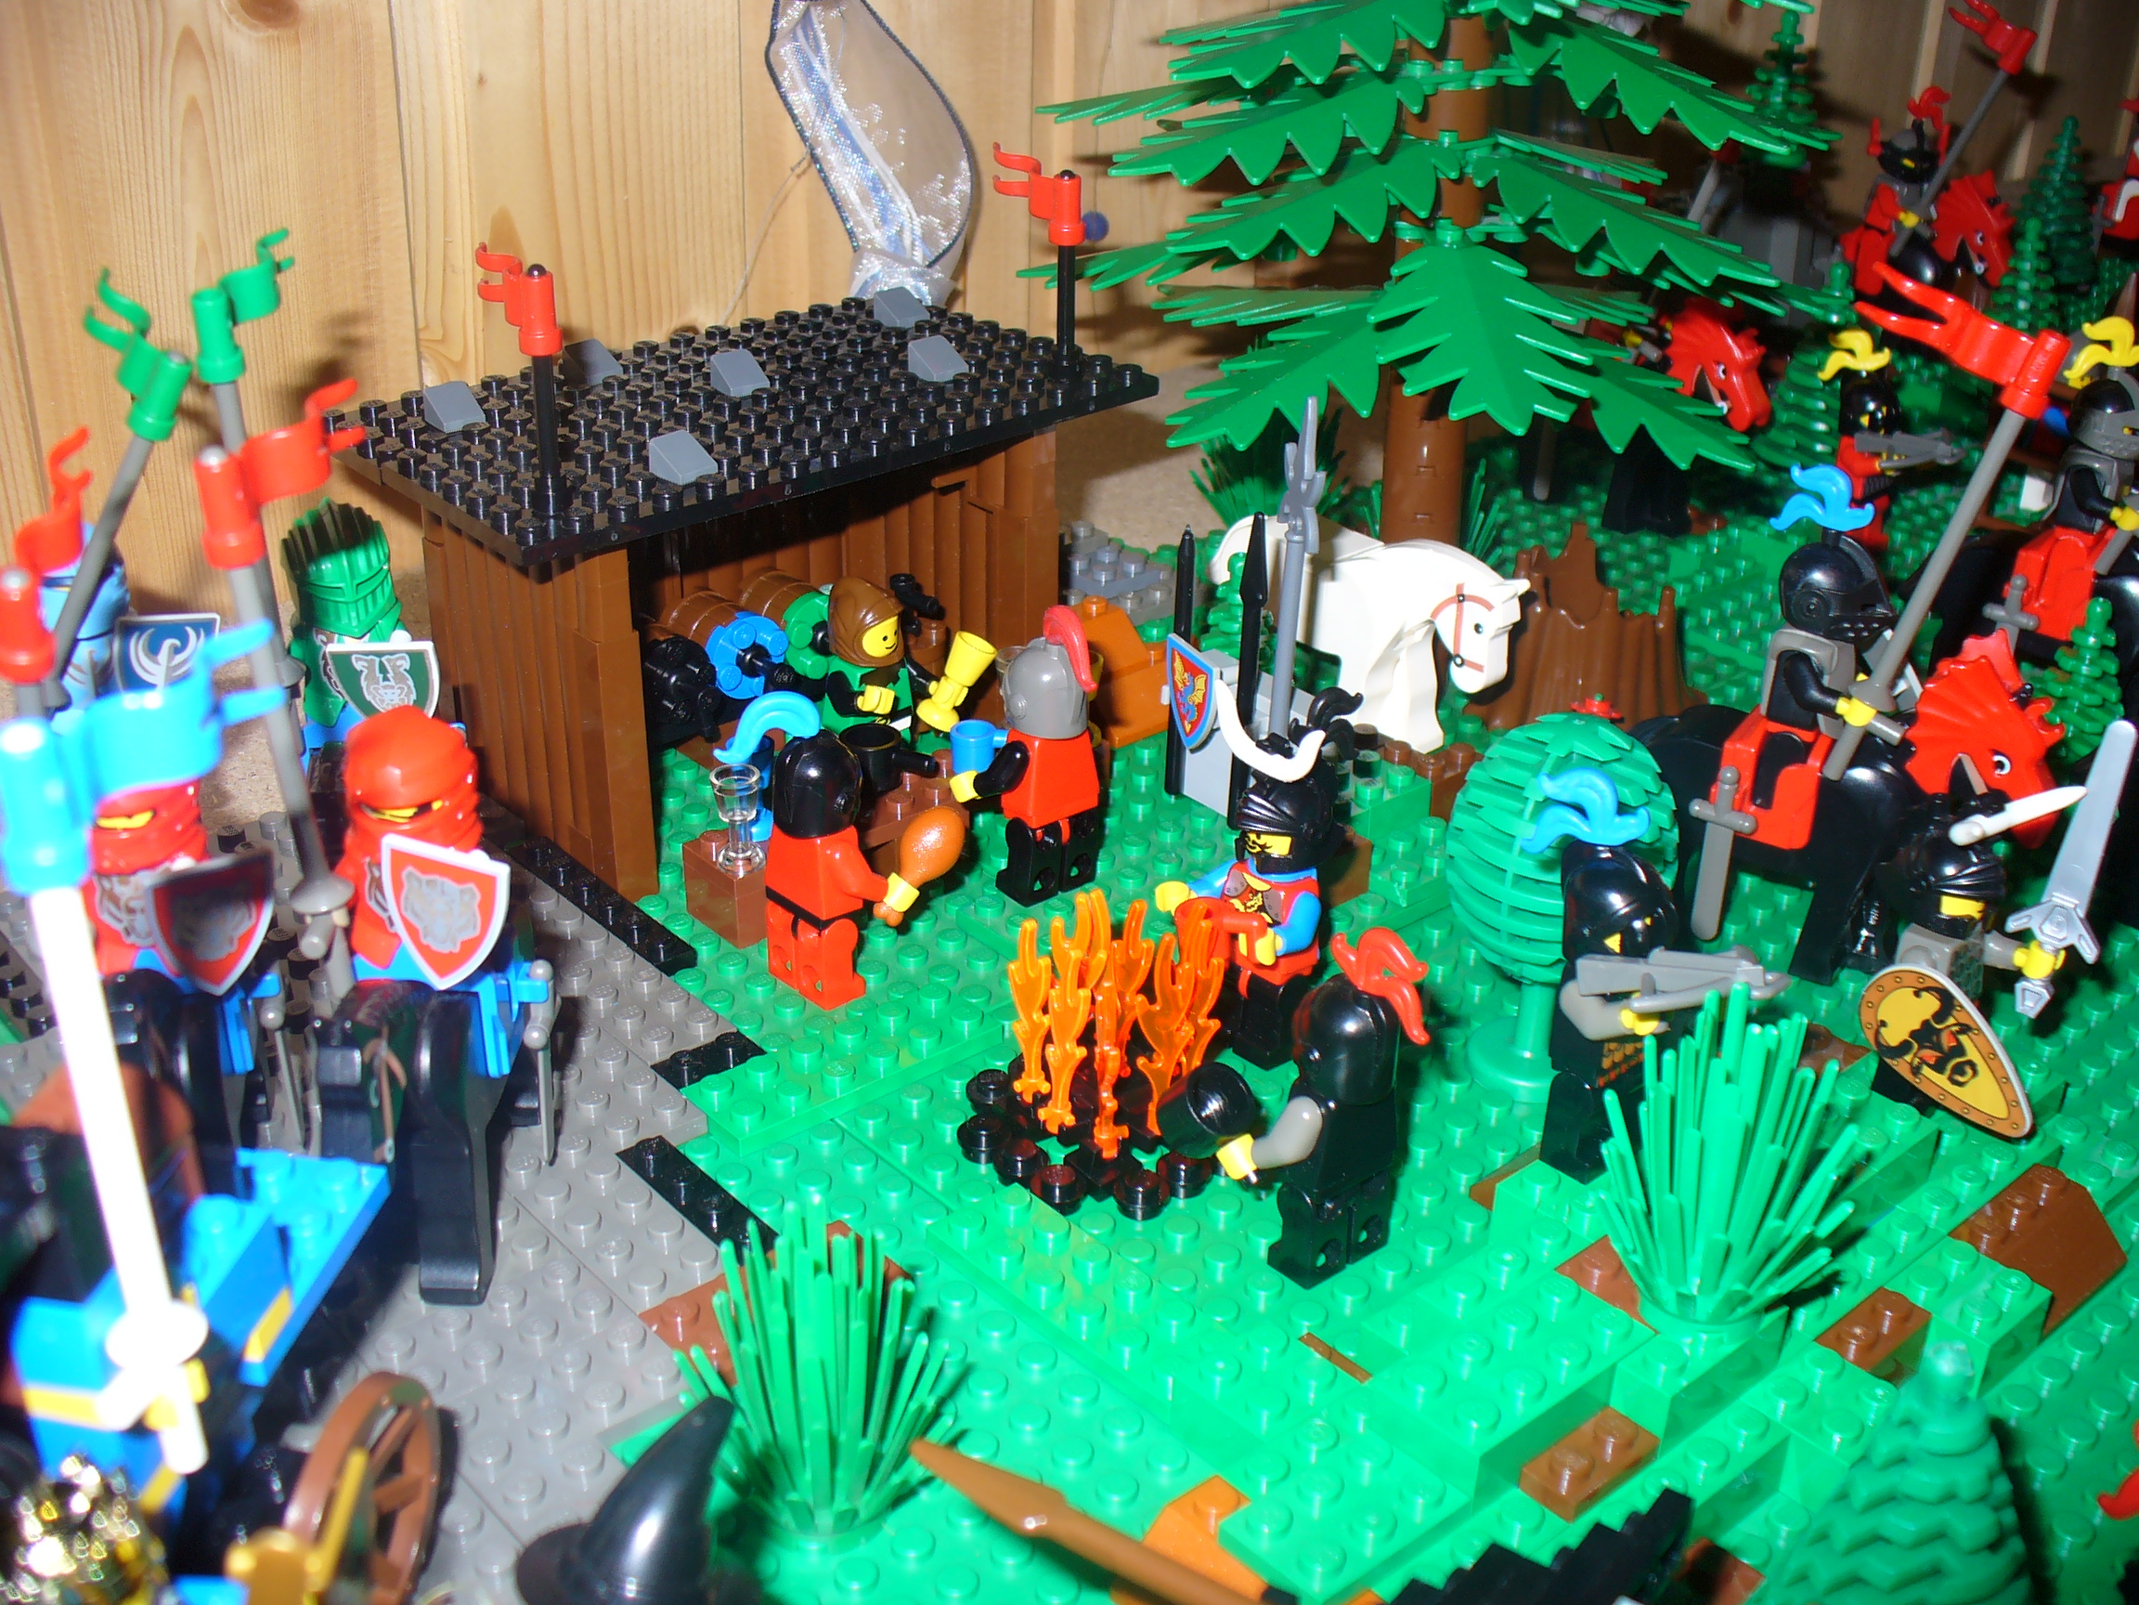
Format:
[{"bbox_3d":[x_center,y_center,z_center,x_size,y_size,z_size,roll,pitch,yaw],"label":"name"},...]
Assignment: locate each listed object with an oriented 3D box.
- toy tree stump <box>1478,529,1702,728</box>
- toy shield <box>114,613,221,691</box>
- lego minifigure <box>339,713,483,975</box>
[{"bbox_3d":[0.104,-0.034,0.452,0.045,0.035,0.045,1,27,0],"label":"toy tree stump"},{"bbox_3d":[-0.140,-0.021,0.357,0.015,0.018,0.005,-3,27,-5],"label":"toy shield"},{"bbox_3d":[-0.079,0.012,0.281,0.022,0.043,0.017,0,27,0],"label":"lego minifigure"}]

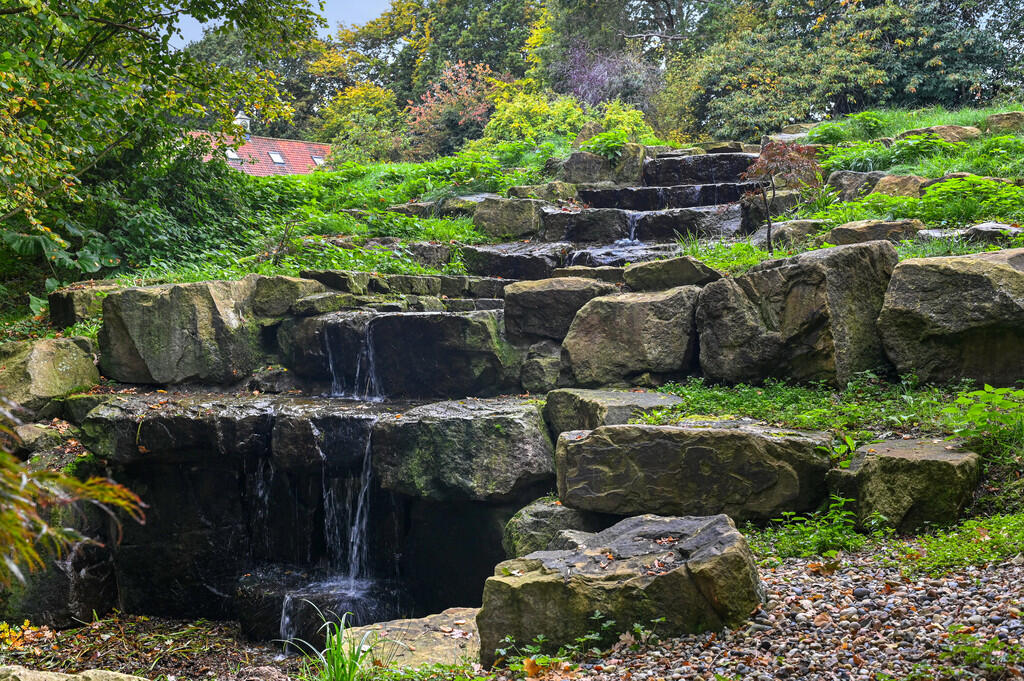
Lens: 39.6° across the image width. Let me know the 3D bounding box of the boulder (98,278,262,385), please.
[{"bbox_3d":[-1.638,-0.052,7.080,0.722,0.510,0.420,0,6,0],"label":"boulder"}]

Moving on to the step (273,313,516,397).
[{"bbox_3d":[-0.529,0.060,7.000,1.170,0.400,0.600,0,6,0],"label":"step"}]

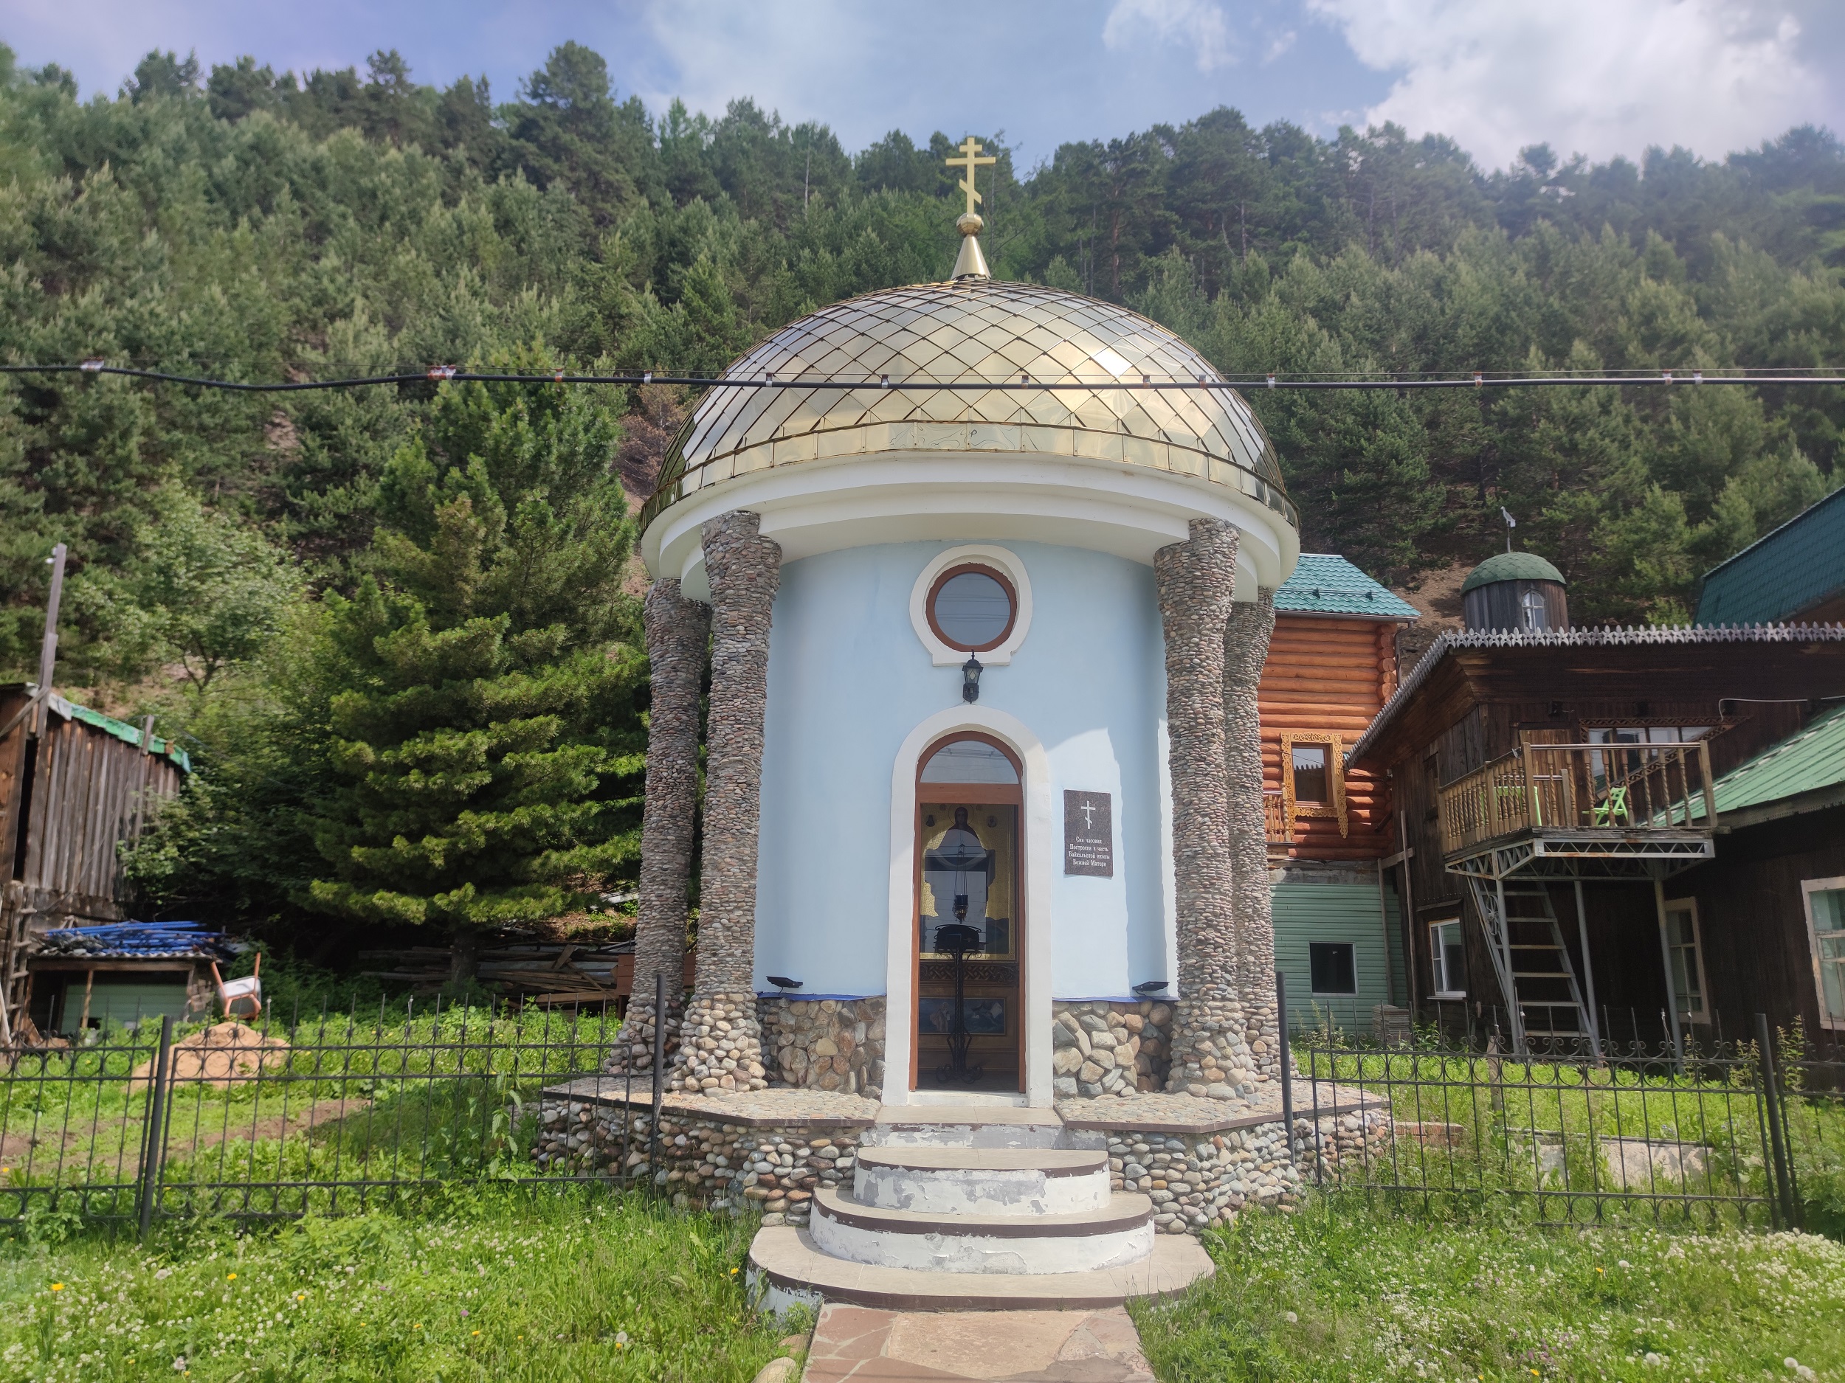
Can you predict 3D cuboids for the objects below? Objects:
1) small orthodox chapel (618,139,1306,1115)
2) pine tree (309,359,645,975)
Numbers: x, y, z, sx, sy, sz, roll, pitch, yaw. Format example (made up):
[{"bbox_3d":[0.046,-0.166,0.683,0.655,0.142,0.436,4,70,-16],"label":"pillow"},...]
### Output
[{"bbox_3d":[0.376,-1.009,10.679,5.467,8.180,5.467,1,-13,0],"label":"small orthodox chapel"},{"bbox_3d":[-5.460,-0.534,16.299,4.150,8.430,4.150,1,-13,0],"label":"pine tree"}]

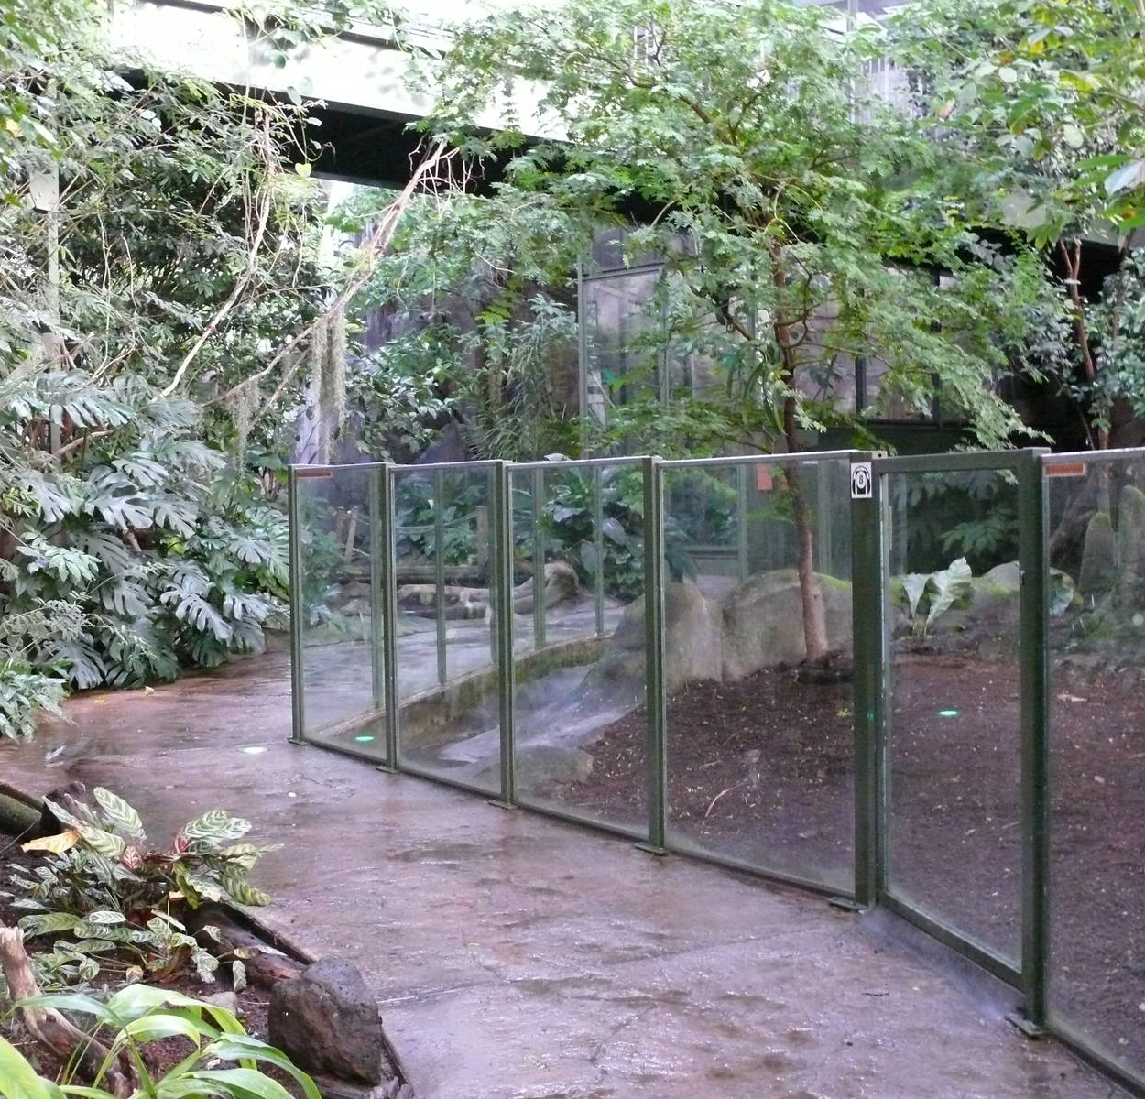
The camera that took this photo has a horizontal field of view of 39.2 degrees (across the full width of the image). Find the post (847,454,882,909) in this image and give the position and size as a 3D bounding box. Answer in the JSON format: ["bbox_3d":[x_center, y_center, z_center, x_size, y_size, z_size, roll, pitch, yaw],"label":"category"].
[{"bbox_3d":[0.919,0.414,5.053,0.070,1.420,0.085,-2,3,-39],"label":"post"}]

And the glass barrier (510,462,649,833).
[{"bbox_3d":[0.012,0.355,6.200,0.040,1.384,0.898,-2,2,-35],"label":"glass barrier"}]

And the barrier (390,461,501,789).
[{"bbox_3d":[-0.559,0.325,7.034,0.040,1.392,0.912,-2,2,-34],"label":"barrier"}]

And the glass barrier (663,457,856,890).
[{"bbox_3d":[0.604,0.387,5.418,0.040,1.383,0.878,-2,3,-39],"label":"glass barrier"}]

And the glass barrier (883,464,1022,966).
[{"bbox_3d":[1.031,0.412,4.436,0.040,1.262,0.877,-1,2,-11],"label":"glass barrier"}]

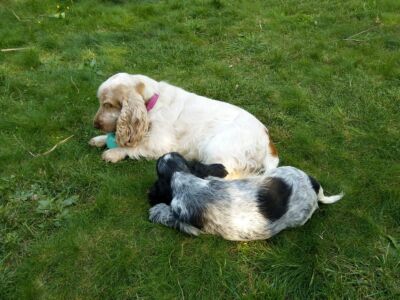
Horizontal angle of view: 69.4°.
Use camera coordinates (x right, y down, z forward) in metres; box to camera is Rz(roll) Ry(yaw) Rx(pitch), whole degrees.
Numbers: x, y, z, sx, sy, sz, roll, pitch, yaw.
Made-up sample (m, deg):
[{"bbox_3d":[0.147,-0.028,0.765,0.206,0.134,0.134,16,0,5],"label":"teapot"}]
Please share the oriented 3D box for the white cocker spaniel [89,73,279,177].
[{"bbox_3d":[-0.045,-0.122,1.203,0.770,0.340,0.300,12,41,14],"label":"white cocker spaniel"}]

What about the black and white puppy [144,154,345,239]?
[{"bbox_3d":[0.145,0.129,1.002,0.610,0.215,0.270,0,40,0],"label":"black and white puppy"}]

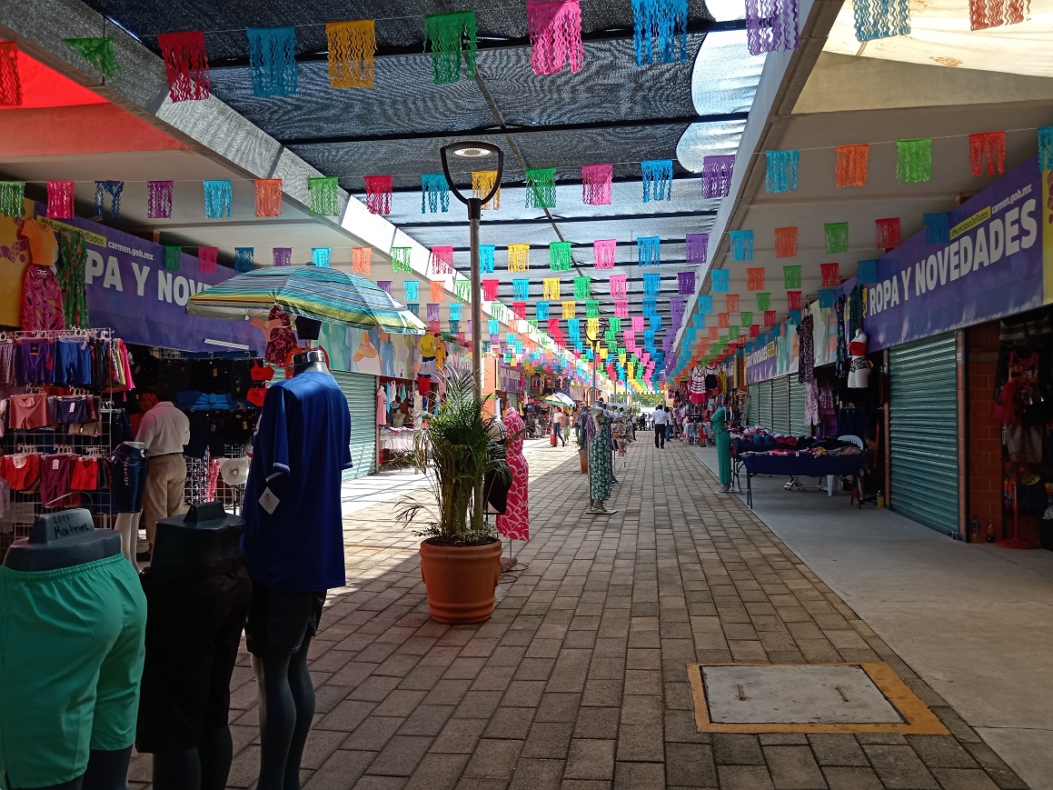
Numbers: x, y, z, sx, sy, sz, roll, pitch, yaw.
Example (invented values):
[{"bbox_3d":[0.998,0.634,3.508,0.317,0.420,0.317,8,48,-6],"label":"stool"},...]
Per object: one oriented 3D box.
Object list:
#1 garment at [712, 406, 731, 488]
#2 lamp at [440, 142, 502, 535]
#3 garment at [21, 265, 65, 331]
[{"bbox_3d":[3.385,0.883,14.266,0.350,1.387,0.400,0,-1,0],"label":"garment"},{"bbox_3d":[-0.413,-0.188,6.550,0.500,3.520,0.470,0,-1,-6],"label":"lamp"},{"bbox_3d":[-4.953,-0.972,8.400,0.200,0.700,0.420,0,-1,9],"label":"garment"}]

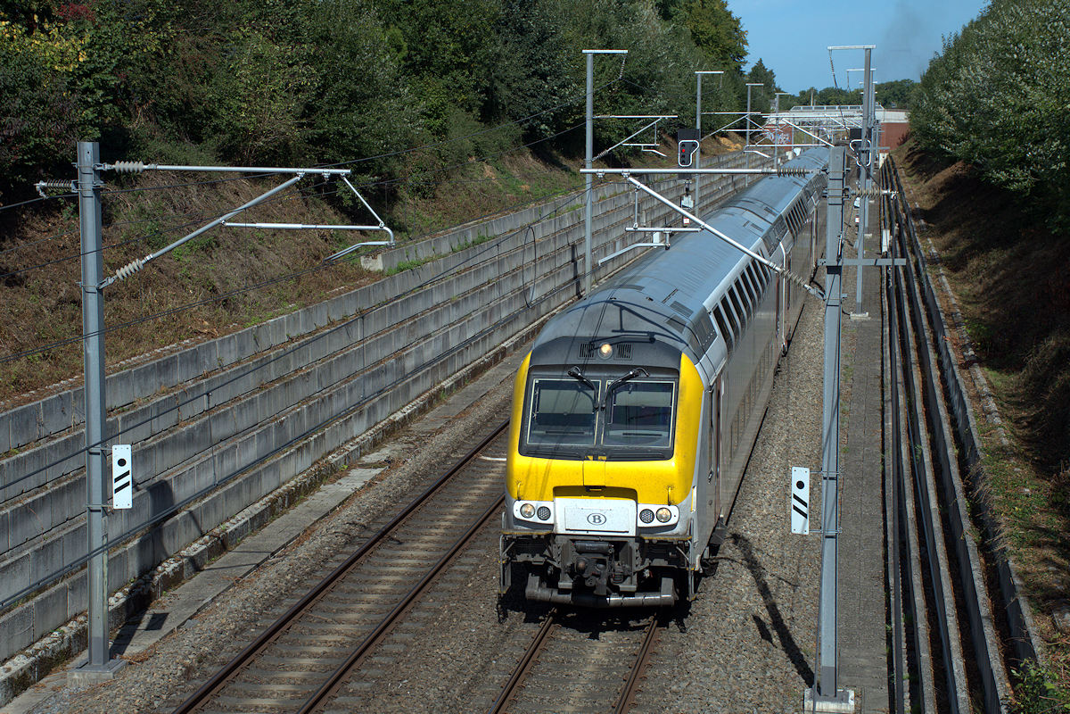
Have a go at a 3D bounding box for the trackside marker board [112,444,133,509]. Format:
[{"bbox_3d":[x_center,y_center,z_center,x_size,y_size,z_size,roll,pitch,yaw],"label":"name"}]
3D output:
[{"bbox_3d":[-5.819,1.692,28.099,0.250,0.910,0.030,-1,7,-9],"label":"trackside marker board"}]

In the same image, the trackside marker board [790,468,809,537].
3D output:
[{"bbox_3d":[3.543,1.917,26.542,0.245,0.910,0.030,3,8,23],"label":"trackside marker board"}]

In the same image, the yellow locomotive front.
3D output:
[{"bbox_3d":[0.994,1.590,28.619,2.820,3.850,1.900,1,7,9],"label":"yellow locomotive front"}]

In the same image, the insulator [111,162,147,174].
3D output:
[{"bbox_3d":[-5.642,-2.629,27.660,0.480,0.165,0.165,2,8,9],"label":"insulator"}]

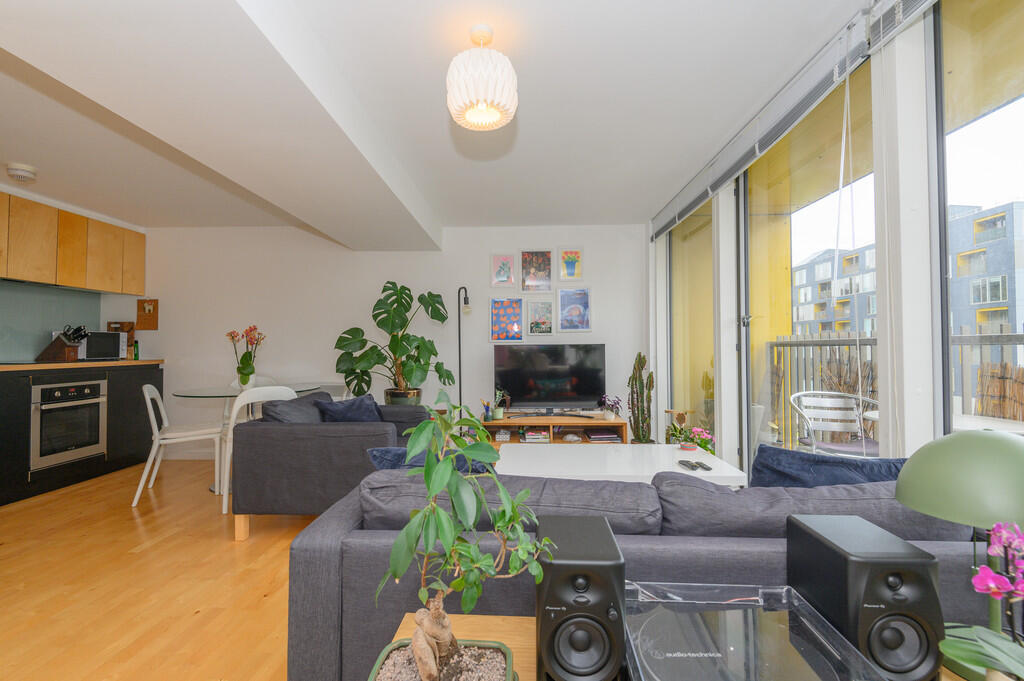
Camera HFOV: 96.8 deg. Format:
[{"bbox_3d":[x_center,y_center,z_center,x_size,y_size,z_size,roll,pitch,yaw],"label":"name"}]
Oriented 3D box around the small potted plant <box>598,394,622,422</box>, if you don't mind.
[{"bbox_3d":[0.823,0.560,3.800,0.195,0.215,0.170,0,-1,2],"label":"small potted plant"}]

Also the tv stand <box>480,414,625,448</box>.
[{"bbox_3d":[0.350,0.887,3.885,1.140,0.440,0.550,0,-1,2],"label":"tv stand"}]

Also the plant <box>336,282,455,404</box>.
[{"bbox_3d":[-0.950,0.098,3.706,0.920,1.100,0.780,0,-1,2],"label":"plant"}]

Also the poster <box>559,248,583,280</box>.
[{"bbox_3d":[0.555,-0.709,4.246,0.225,0.315,0.025,0,-1,2],"label":"poster"}]

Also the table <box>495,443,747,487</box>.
[{"bbox_3d":[0.528,0.865,2.515,1.200,0.430,0.700,0,-1,2],"label":"table"}]

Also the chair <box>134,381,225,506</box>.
[{"bbox_3d":[-2.422,0.712,3.350,0.510,0.800,0.445,1,-1,-30],"label":"chair"}]

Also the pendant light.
[{"bbox_3d":[-0.109,-0.981,1.673,0.258,0.315,0.258,0,-1,2],"label":"pendant light"}]

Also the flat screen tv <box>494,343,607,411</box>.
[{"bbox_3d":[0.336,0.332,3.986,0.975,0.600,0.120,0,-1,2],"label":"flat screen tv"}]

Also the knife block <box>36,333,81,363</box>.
[{"bbox_3d":[-3.607,0.067,3.606,0.250,0.225,0.100,0,-1,2],"label":"knife block"}]

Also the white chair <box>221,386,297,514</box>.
[{"bbox_3d":[-1.763,0.710,3.215,0.490,0.790,0.490,0,-1,-34],"label":"white chair"}]

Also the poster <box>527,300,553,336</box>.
[{"bbox_3d":[0.269,-0.206,4.244,0.230,0.320,0.025,0,-1,2],"label":"poster"}]

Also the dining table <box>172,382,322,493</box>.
[{"bbox_3d":[-2.063,0.753,3.568,1.000,0.720,1.000,0,-1,2],"label":"dining table"}]

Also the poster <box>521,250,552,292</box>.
[{"bbox_3d":[0.233,-0.641,4.253,0.310,0.415,0.025,0,-1,2],"label":"poster"}]

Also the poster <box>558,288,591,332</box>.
[{"bbox_3d":[0.588,-0.283,4.237,0.310,0.415,0.025,0,-1,2],"label":"poster"}]

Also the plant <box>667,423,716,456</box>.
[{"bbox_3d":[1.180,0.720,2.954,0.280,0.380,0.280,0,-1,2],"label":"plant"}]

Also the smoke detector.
[{"bbox_3d":[-3.177,-1.080,2.944,0.125,0.065,0.125,0,-1,2],"label":"smoke detector"}]

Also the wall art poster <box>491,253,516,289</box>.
[{"bbox_3d":[-0.086,-0.647,4.267,0.235,0.320,0.020,0,-1,2],"label":"wall art poster"}]

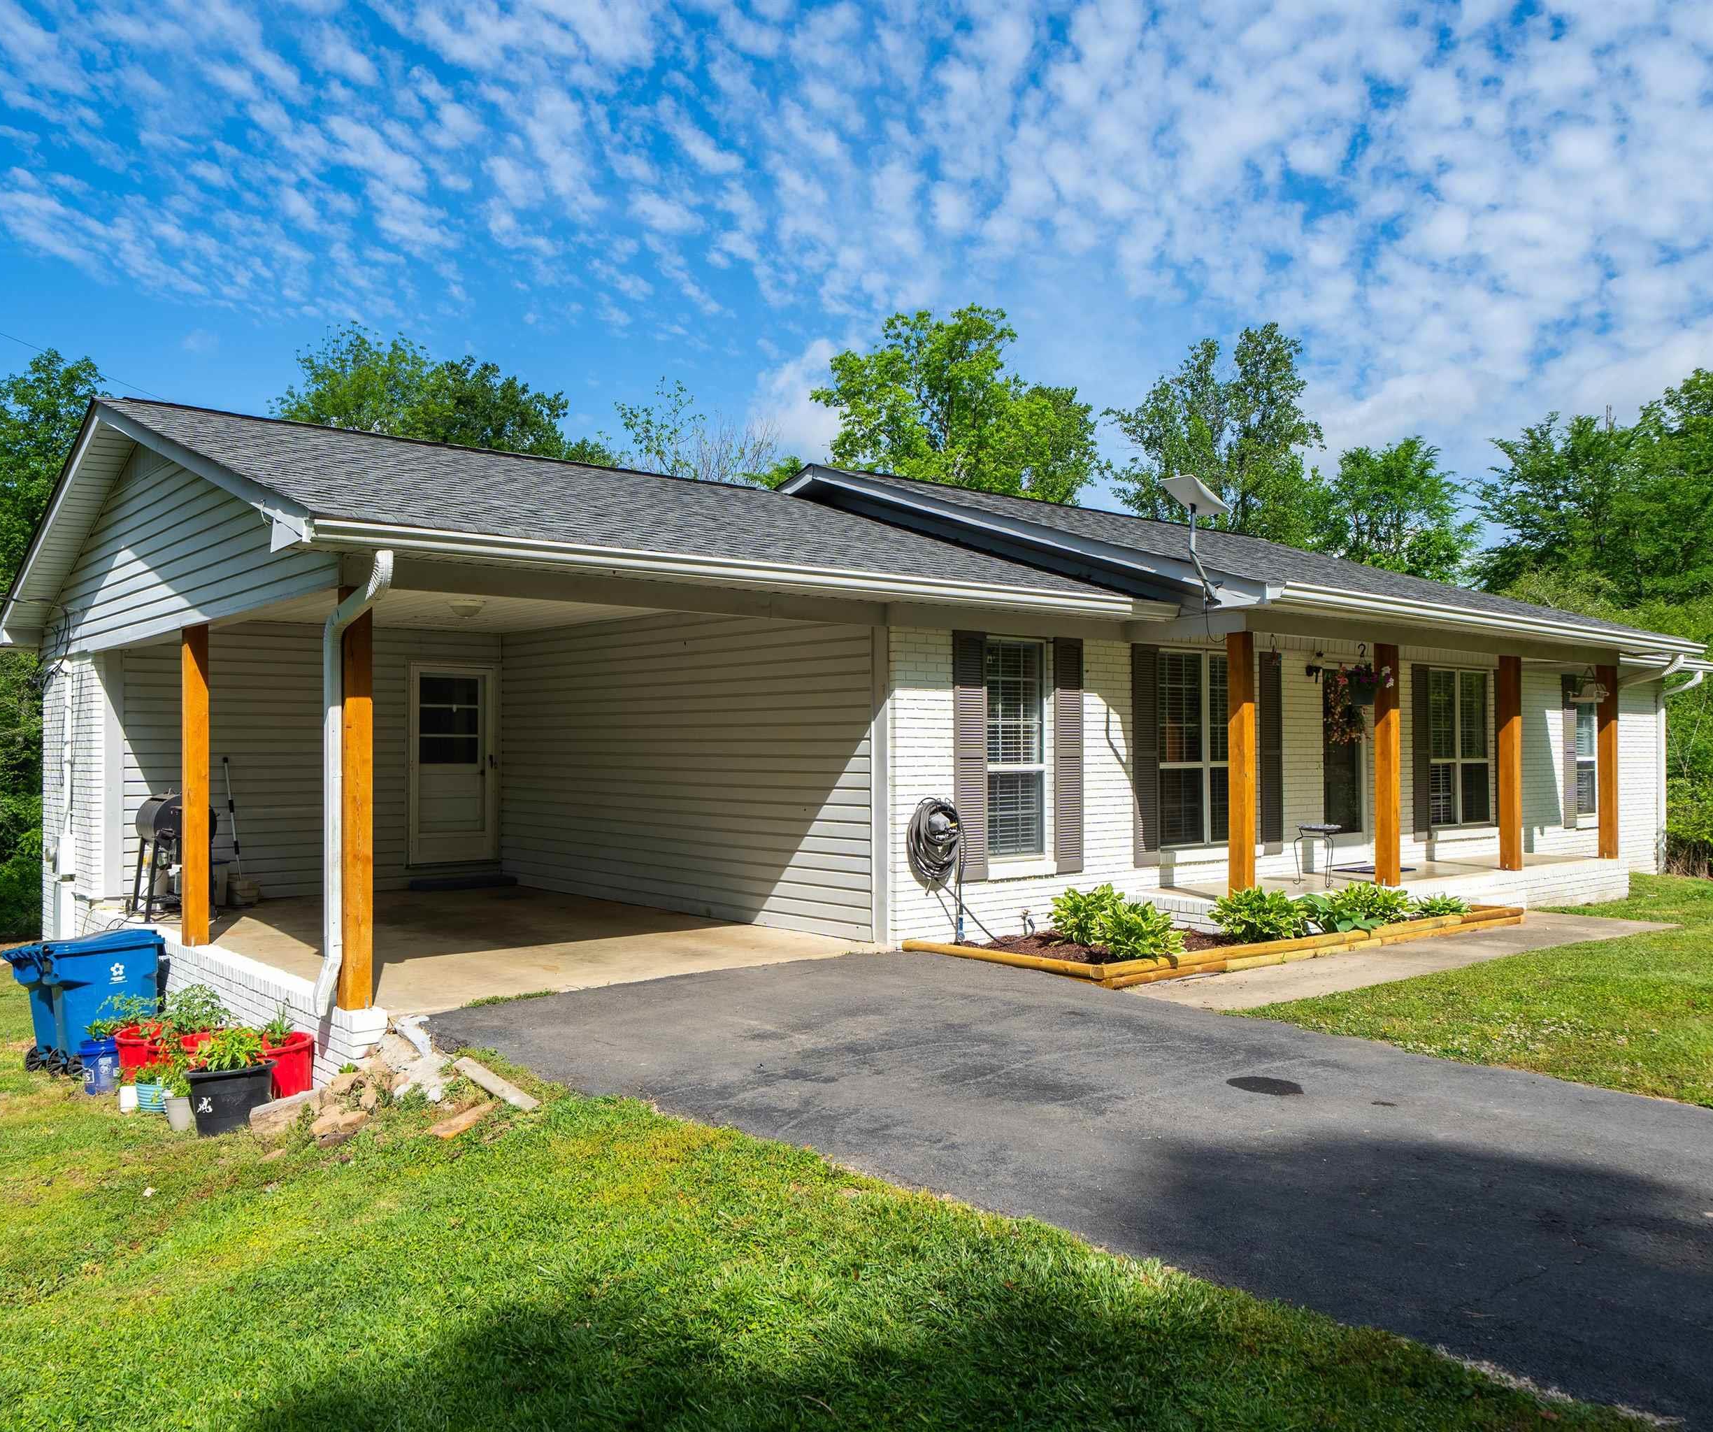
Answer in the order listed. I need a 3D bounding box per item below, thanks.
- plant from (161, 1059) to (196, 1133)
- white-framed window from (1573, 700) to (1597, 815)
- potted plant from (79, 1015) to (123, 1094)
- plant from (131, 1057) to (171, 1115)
[{"bbox_3d":[-3.940,2.200,6.950,0.180,0.410,0.180,0,-1,-30],"label":"plant"},{"bbox_3d":[10.140,0.460,16.500,0.800,1.860,0.100,0,-1,-38],"label":"white-framed window"},{"bbox_3d":[-5.340,2.390,8.450,0.310,0.540,0.310,0,-1,-30],"label":"potted plant"},{"bbox_3d":[-4.490,2.340,7.600,0.210,0.330,0.210,0,-1,-30],"label":"plant"}]

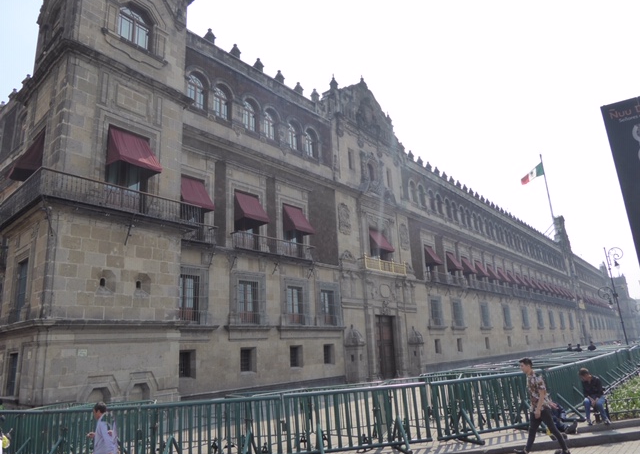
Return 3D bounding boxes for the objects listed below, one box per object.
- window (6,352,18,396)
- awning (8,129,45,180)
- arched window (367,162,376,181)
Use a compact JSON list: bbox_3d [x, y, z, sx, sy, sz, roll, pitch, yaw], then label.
[{"bbox_3d":[-11.284,5.440,17.021,0.920,1.450,0.200,-15,-19,39],"label":"window"},{"bbox_3d":[-11.615,-2.915,18.186,1.650,1.800,0.920,-15,-19,39],"label":"awning"},{"bbox_3d":[4.445,-4.710,39.506,0.300,1.800,1.100,-15,-19,36],"label":"arched window"}]

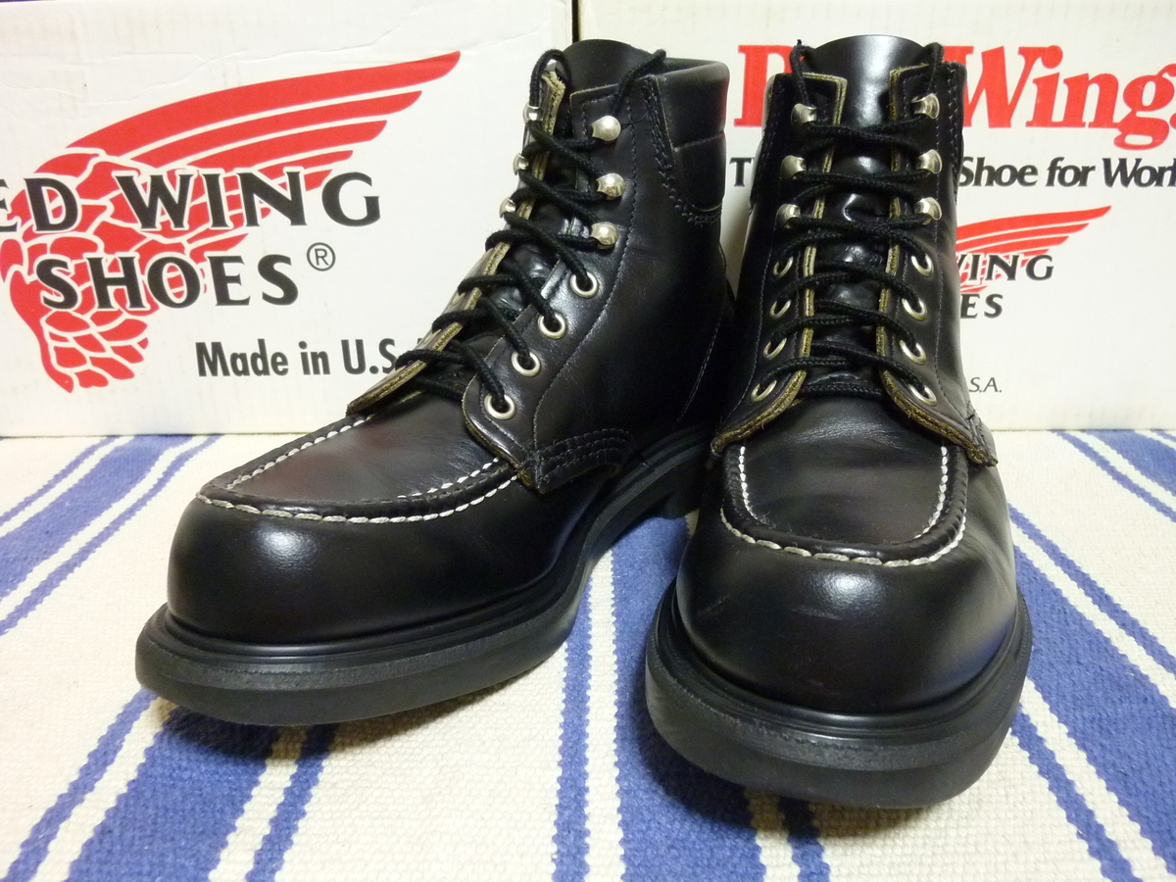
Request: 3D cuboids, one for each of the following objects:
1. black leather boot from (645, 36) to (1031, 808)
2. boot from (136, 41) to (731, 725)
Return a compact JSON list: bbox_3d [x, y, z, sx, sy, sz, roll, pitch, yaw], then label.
[{"bbox_3d":[0.097,-0.043,0.311,0.114,0.200,0.298,5,23,12],"label":"black leather boot"},{"bbox_3d":[-0.030,-0.047,0.320,0.114,0.200,0.298,18,28,36],"label":"boot"}]

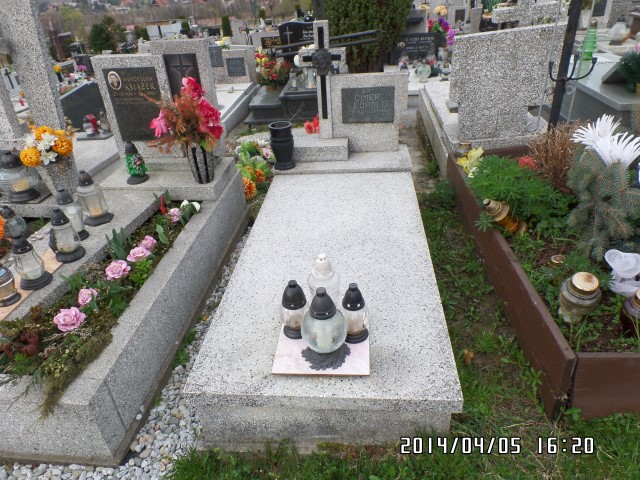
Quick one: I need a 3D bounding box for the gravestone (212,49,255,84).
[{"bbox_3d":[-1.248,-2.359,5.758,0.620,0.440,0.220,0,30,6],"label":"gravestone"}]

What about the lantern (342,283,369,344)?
[{"bbox_3d":[0.131,0.255,1.521,0.093,0.247,0.093,0,32,6],"label":"lantern"}]

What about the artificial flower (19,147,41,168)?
[{"bbox_3d":[-1.622,-0.466,2.374,0.105,0.100,0.100,-13,31,-16],"label":"artificial flower"}]

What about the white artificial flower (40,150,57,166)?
[{"bbox_3d":[-1.673,-0.502,2.620,0.095,0.095,0.055,0,30,6],"label":"white artificial flower"}]

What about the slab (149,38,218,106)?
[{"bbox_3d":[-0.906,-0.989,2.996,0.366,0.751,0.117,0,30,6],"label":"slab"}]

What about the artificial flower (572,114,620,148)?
[{"bbox_3d":[1.199,-0.460,1.837,0.180,0.145,0.160,10,32,23],"label":"artificial flower"}]

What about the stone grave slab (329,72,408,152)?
[{"bbox_3d":[0.343,-0.876,2.928,0.506,0.512,0.090,0,30,6],"label":"stone grave slab"}]

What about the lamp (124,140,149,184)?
[{"bbox_3d":[-1.126,-0.479,2.580,0.125,0.245,0.125,0,32,6],"label":"lamp"}]

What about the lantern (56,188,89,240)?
[{"bbox_3d":[-1.408,-0.151,2.398,0.115,0.277,0.115,0,30,6],"label":"lantern"}]

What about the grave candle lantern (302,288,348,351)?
[{"bbox_3d":[0.016,0.272,1.413,0.155,0.278,0.155,0,30,6],"label":"grave candle lantern"}]

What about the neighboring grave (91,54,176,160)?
[{"bbox_3d":[-1.219,-0.910,2.954,0.492,0.678,0.127,0,30,6],"label":"neighboring grave"}]

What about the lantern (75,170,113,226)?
[{"bbox_3d":[-1.363,-0.257,2.533,0.145,0.302,0.145,0,30,6],"label":"lantern"}]

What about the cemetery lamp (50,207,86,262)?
[{"bbox_3d":[-1.340,-0.035,2.213,0.140,0.274,0.140,0,30,6],"label":"cemetery lamp"}]

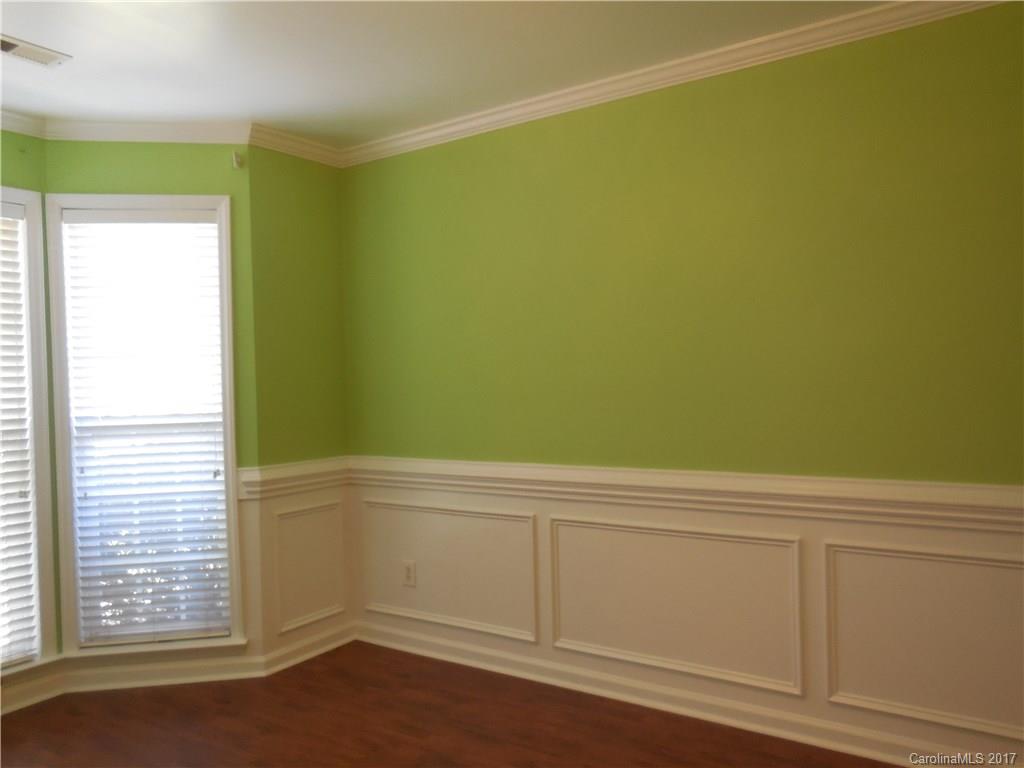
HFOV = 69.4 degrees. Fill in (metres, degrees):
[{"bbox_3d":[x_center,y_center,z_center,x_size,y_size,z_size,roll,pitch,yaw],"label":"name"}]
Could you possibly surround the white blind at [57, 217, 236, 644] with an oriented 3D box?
[{"bbox_3d":[-1.572,0.180,3.213,0.624,1.860,0.060,-2,0,-8],"label":"white blind"}]

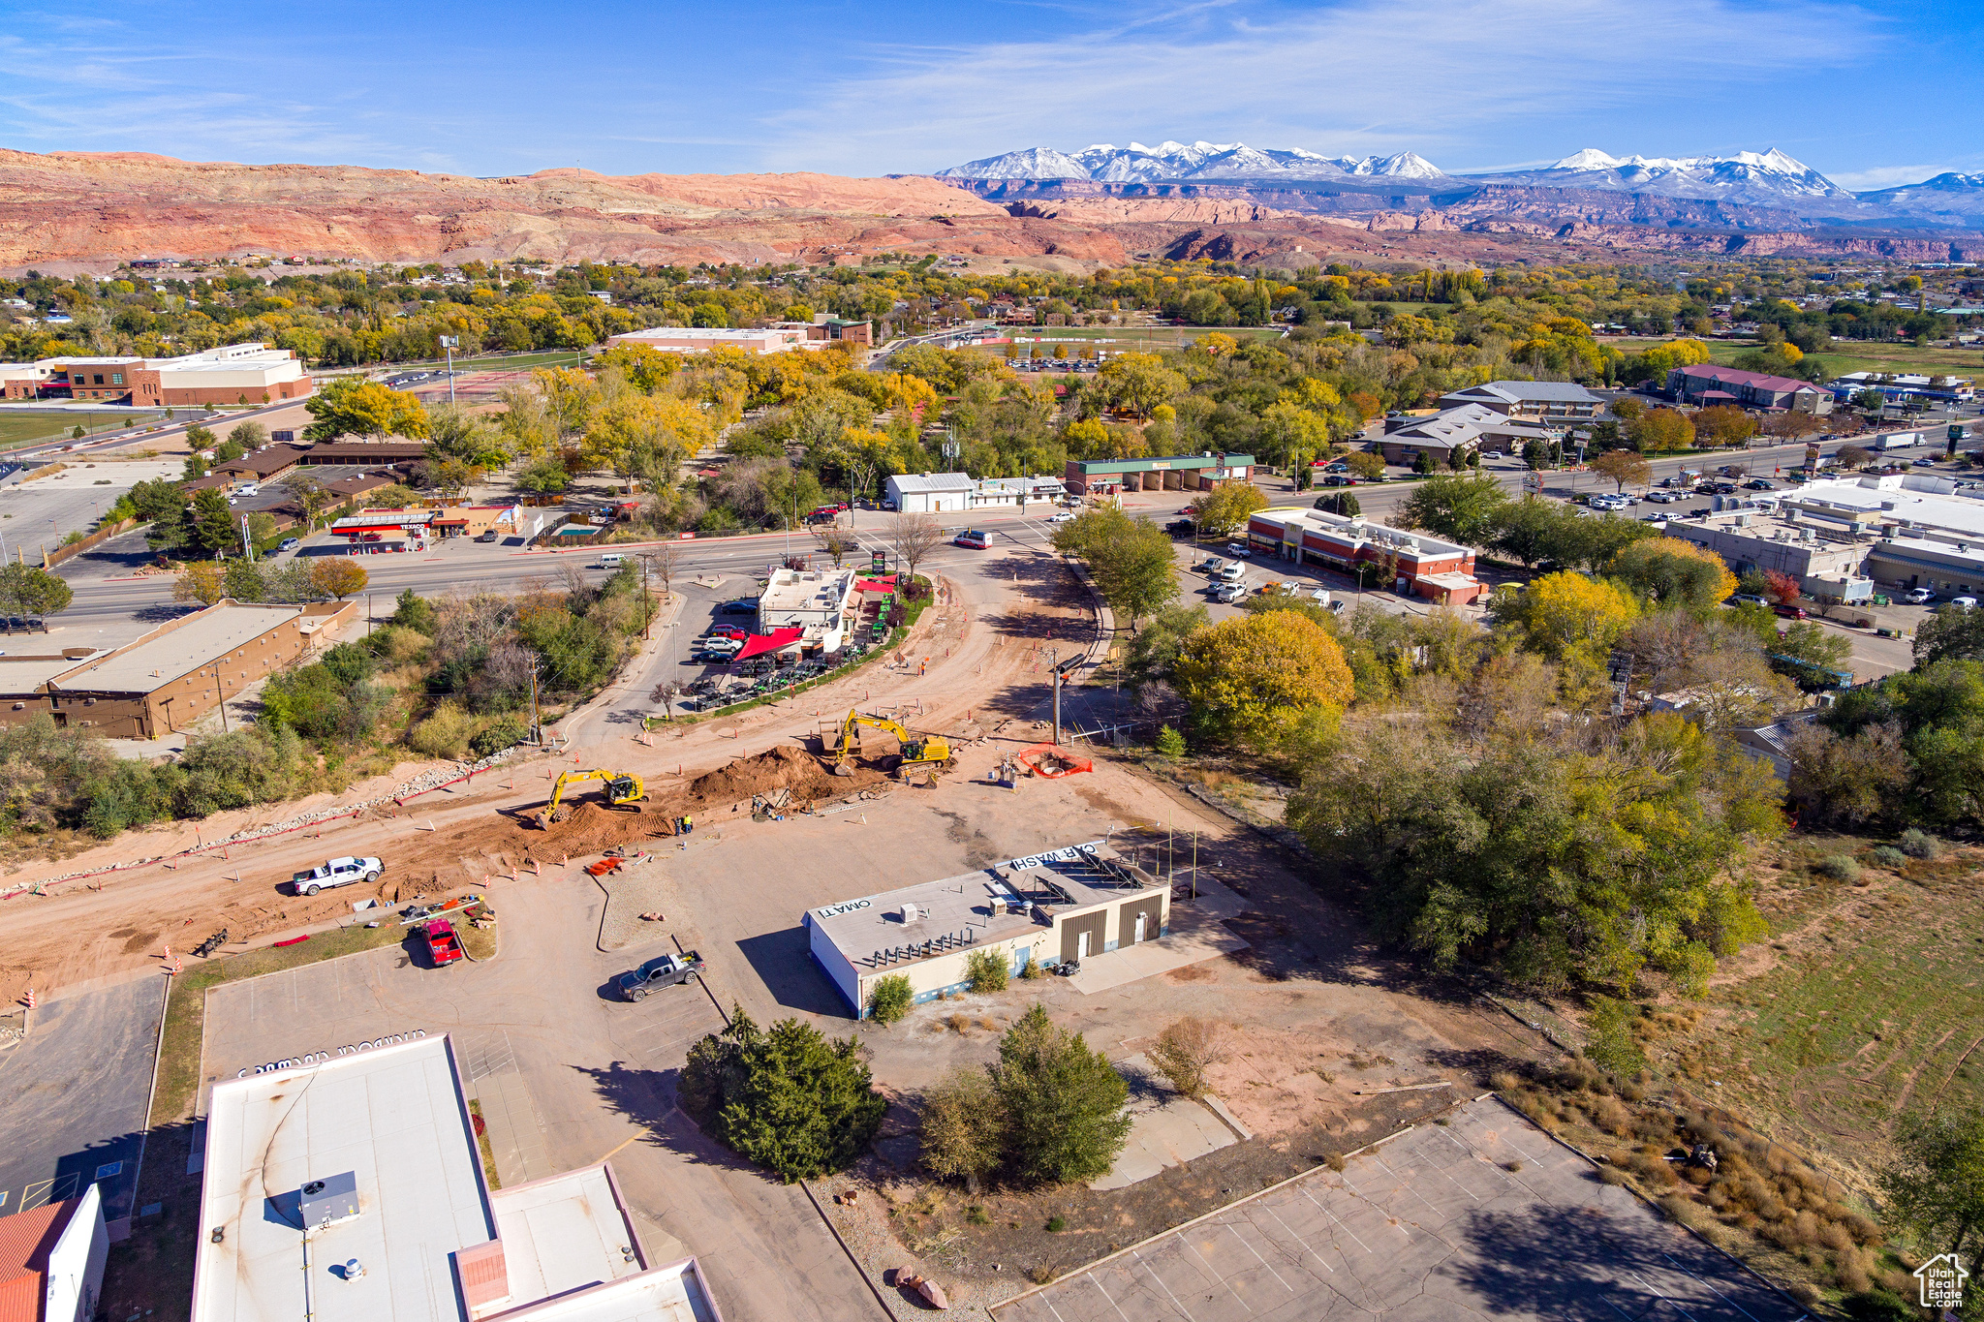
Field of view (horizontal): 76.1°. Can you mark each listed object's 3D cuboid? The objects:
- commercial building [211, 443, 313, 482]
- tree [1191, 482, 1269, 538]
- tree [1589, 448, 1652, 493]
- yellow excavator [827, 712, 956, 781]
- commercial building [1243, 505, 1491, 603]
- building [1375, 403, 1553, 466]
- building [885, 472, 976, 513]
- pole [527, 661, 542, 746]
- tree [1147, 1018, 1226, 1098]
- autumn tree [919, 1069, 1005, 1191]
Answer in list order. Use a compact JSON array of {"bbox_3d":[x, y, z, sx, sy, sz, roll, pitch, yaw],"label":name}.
[{"bbox_3d":[-155.890,-42.040,270.870,11.000,3.800,28.500,-2,18,-10],"label":"commercial building"},{"bbox_3d":[42.180,-26.595,224.510,13.200,9.400,12.500,1,17,0],"label":"tree"},{"bbox_3d":[134.880,-40.600,272.590,12.200,9.900,12.200,10,19,25],"label":"tree"},{"bbox_3d":[-9.440,7.700,120.080,10.800,5.600,3.300,-2,18,-10],"label":"yellow excavator"},{"bbox_3d":[61.360,-17.910,206.170,15.000,5.800,42.000,-9,20,-31],"label":"commercial building"},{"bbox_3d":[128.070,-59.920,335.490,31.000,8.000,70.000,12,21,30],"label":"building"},{"bbox_3d":[-12.541,-33.522,249.481,14.300,6.200,12.000,-5,18,-18],"label":"building"},{"bbox_3d":[-45.120,4.144,125.453,1.100,9.200,0.700,1,17,0],"label":"pole"},{"bbox_3d":[11.386,23.279,73.944,4.400,4.600,4.200,1,17,0],"label":"tree"},{"bbox_3d":[-1.563,24.605,65.933,4.700,6.600,4.700,1,17,0],"label":"autumn tree"}]

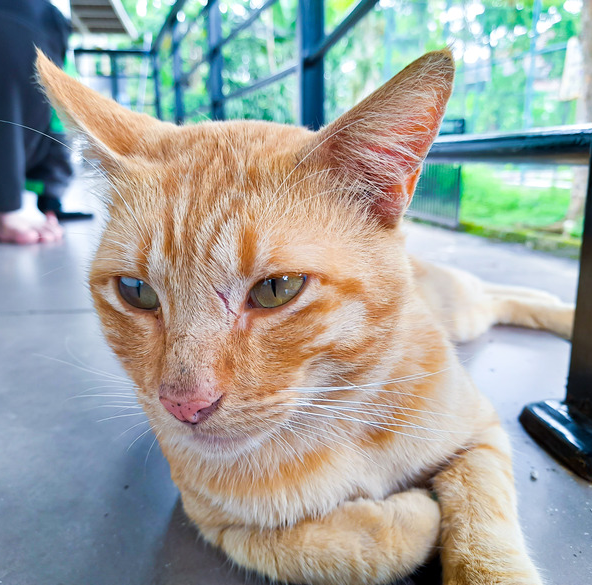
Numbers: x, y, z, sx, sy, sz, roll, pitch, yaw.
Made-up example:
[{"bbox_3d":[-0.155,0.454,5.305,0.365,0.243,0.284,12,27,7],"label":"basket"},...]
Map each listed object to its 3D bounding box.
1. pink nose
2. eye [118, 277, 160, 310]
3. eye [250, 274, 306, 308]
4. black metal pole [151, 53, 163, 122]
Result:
[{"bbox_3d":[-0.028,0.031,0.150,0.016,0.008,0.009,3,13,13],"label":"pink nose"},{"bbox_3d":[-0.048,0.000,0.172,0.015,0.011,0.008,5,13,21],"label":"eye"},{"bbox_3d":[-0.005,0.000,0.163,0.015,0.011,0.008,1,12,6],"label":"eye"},{"bbox_3d":[-1.024,-1.285,4.214,0.055,0.980,0.055,-3,13,-2],"label":"black metal pole"}]

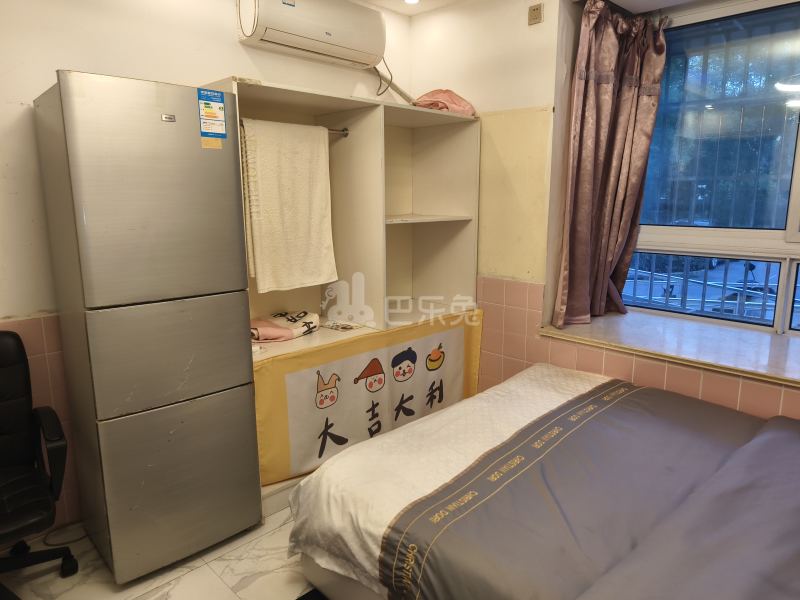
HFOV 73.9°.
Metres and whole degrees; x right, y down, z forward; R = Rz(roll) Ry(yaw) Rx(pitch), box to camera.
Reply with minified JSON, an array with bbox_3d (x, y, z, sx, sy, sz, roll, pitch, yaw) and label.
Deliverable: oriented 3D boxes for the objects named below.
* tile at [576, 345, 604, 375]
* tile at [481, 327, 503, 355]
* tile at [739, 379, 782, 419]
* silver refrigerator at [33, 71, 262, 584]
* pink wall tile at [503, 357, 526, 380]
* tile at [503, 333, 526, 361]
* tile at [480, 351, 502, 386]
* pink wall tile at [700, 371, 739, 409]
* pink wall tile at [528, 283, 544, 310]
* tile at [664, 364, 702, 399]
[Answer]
[{"bbox_3d":[0.997,0.327,2.788,0.150,0.150,0.010,10,15,43],"label":"tile"},{"bbox_3d":[0.562,0.245,3.150,0.015,0.150,0.150,-10,14,-42],"label":"tile"},{"bbox_3d":[1.478,0.419,2.173,0.015,0.150,0.150,-10,14,-42],"label":"tile"},{"bbox_3d":[-0.960,0.125,2.087,0.553,1.757,0.563,-9,13,-39],"label":"silver refrigerator"},{"bbox_3d":[0.669,0.417,3.123,0.150,0.150,0.010,10,15,43],"label":"pink wall tile"},{"bbox_3d":[0.664,0.265,3.042,0.015,0.150,0.150,-10,14,-42],"label":"tile"},{"bbox_3d":[0.560,0.398,3.225,0.150,0.150,0.010,10,15,43],"label":"tile"},{"bbox_3d":[1.376,0.400,2.282,0.015,0.150,0.150,-10,14,-42],"label":"pink wall tile"},{"bbox_3d":[0.746,-0.014,2.898,0.015,0.150,0.100,-10,14,-42],"label":"pink wall tile"},{"bbox_3d":[1.326,0.385,2.481,0.150,0.150,0.010,10,15,43],"label":"tile"}]

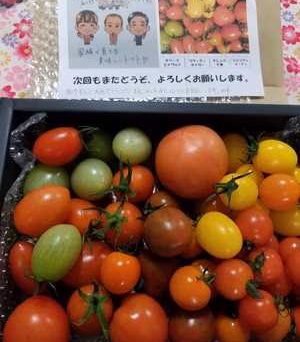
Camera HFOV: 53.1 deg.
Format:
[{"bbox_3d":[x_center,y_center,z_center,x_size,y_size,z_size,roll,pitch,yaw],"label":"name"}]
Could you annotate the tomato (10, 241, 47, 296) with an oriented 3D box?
[{"bbox_3d":[-0.107,0.086,0.264,0.034,0.034,0.049,-23,76,-6],"label":"tomato"}]

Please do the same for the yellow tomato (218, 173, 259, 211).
[{"bbox_3d":[0.080,0.019,0.269,0.034,0.039,0.034,0,72,6],"label":"yellow tomato"}]

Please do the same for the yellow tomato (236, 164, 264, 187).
[{"bbox_3d":[0.095,0.009,0.284,0.031,0.034,0.031,0,74,-3],"label":"yellow tomato"}]

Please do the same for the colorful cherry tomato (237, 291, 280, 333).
[{"bbox_3d":[0.077,0.100,0.213,0.028,0.027,0.028,0,71,-2],"label":"colorful cherry tomato"}]

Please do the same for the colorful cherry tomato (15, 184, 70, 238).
[{"bbox_3d":[-0.092,0.035,0.257,0.053,0.038,0.038,-37,99,-12],"label":"colorful cherry tomato"}]

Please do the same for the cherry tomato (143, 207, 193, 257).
[{"bbox_3d":[0.013,0.044,0.213,0.034,0.033,0.034,0,70,-2],"label":"cherry tomato"}]

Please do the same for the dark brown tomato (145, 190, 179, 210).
[{"bbox_3d":[0.011,0.030,0.238,0.030,0.030,0.030,0,70,-2],"label":"dark brown tomato"}]

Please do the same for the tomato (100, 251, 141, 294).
[{"bbox_3d":[-0.020,0.069,0.202,0.026,0.026,0.027,0,70,-2],"label":"tomato"}]

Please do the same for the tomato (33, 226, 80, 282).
[{"bbox_3d":[-0.066,0.059,0.213,0.031,0.031,0.042,23,83,6],"label":"tomato"}]

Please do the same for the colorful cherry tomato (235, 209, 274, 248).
[{"bbox_3d":[0.092,0.050,0.263,0.033,0.033,0.033,0,74,-3],"label":"colorful cherry tomato"}]

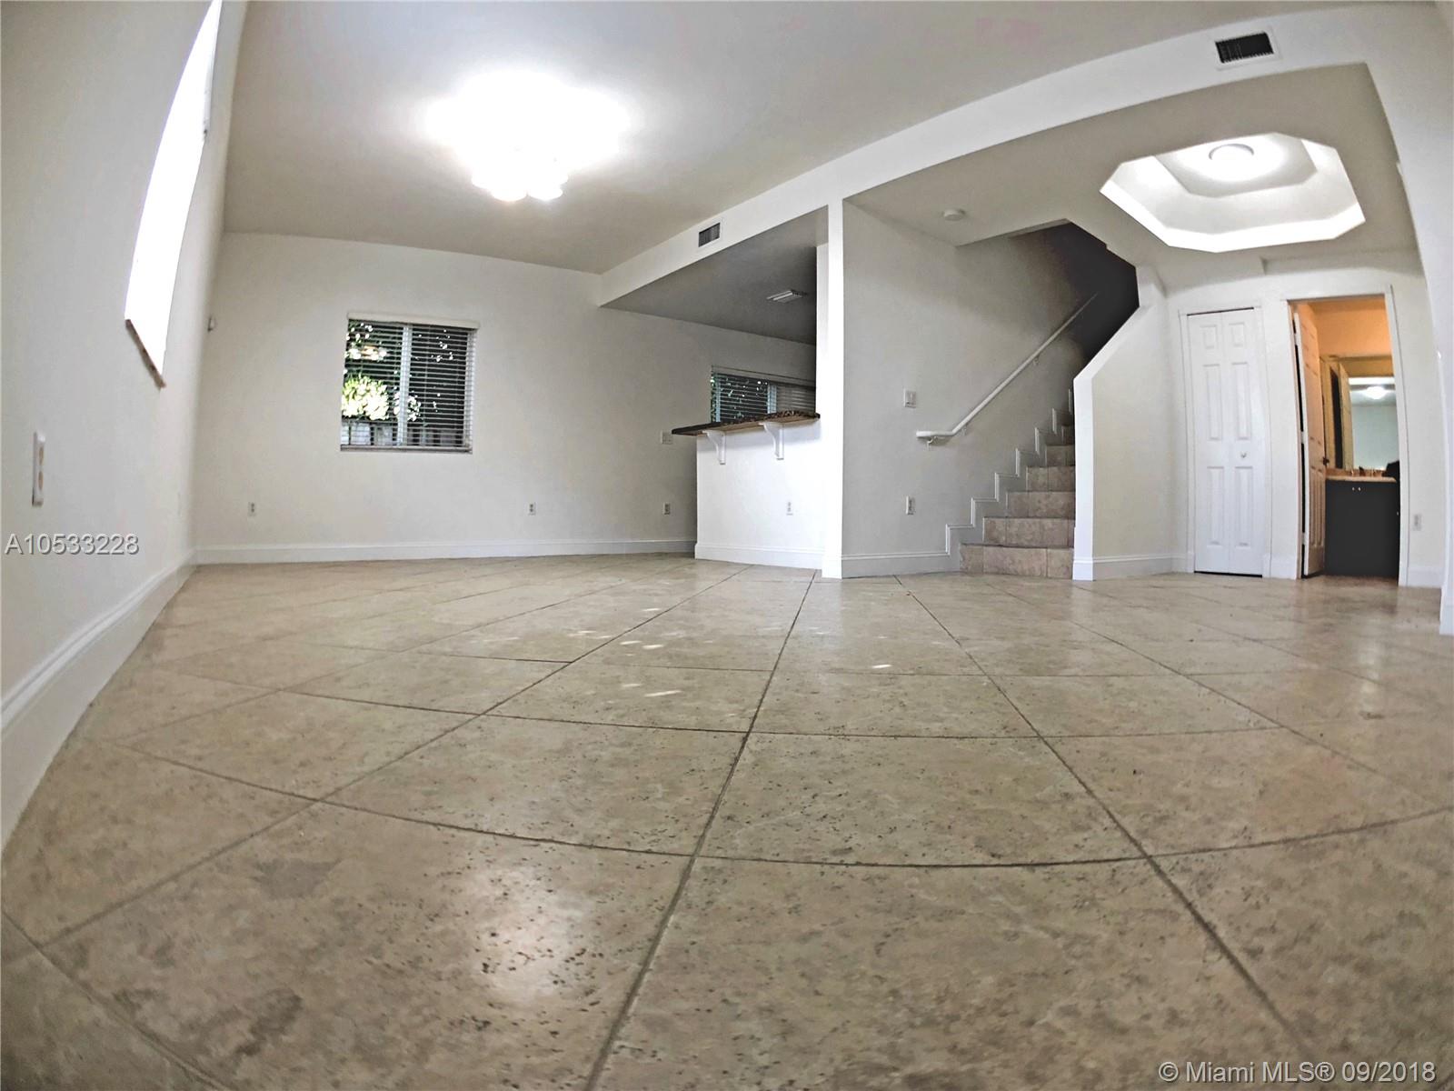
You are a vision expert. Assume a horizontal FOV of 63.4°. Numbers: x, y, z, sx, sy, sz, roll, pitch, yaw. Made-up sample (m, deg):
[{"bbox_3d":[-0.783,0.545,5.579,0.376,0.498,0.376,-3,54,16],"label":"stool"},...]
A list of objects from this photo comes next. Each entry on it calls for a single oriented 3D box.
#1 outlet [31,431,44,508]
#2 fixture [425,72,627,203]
[{"bbox_3d":[-1.080,-0.118,1.840,0.012,0.117,0.075,-1,2,-22],"label":"outlet"},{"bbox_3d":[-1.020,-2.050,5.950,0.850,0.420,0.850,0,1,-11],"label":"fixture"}]

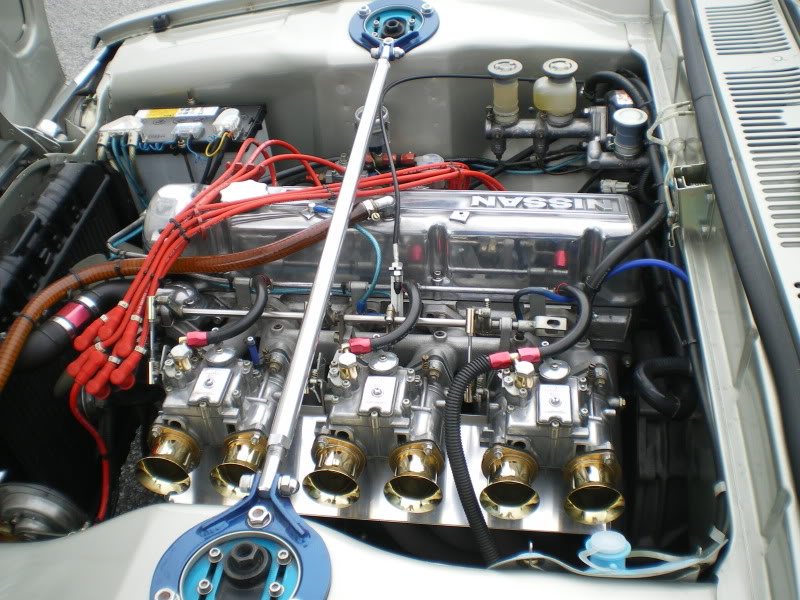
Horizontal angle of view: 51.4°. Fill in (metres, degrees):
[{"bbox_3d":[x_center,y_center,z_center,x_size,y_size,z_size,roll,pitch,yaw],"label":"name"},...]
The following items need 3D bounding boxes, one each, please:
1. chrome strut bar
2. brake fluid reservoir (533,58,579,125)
[{"bbox_3d":[-0.074,-0.121,1.081,0.027,0.027,0.853,2,45,8],"label":"chrome strut bar"},{"bbox_3d":[0.242,-0.318,1.286,0.065,0.095,0.054,2,45,9],"label":"brake fluid reservoir"}]

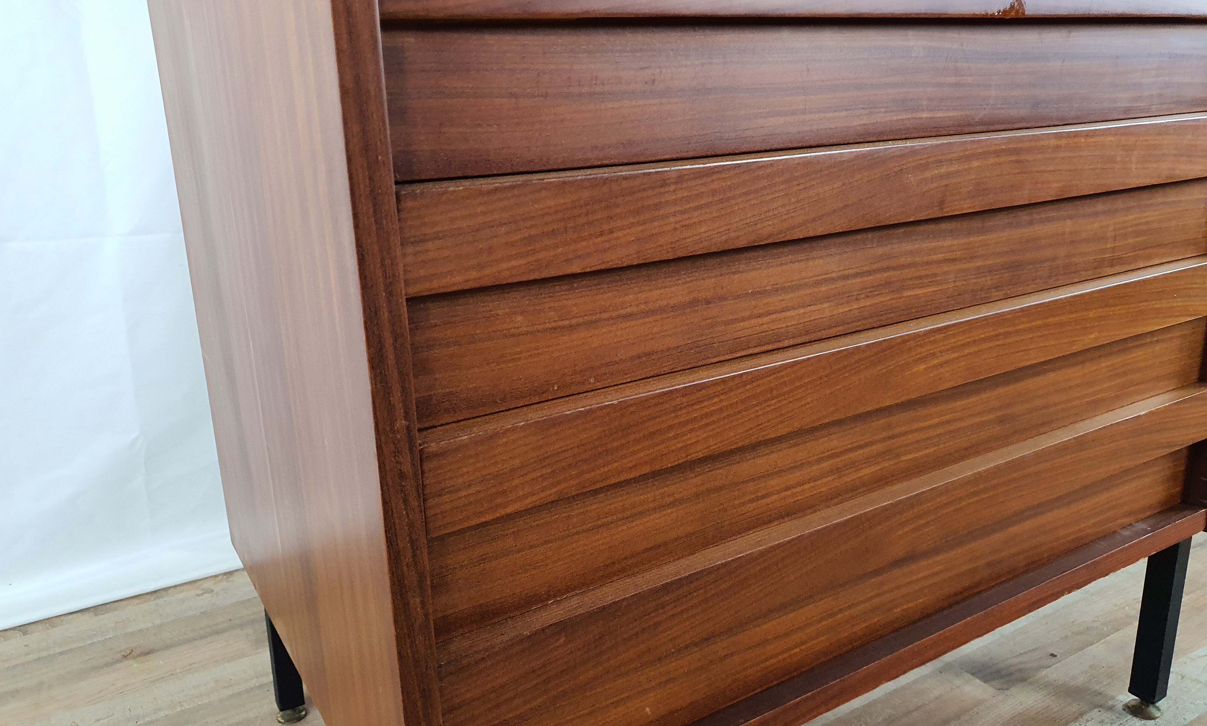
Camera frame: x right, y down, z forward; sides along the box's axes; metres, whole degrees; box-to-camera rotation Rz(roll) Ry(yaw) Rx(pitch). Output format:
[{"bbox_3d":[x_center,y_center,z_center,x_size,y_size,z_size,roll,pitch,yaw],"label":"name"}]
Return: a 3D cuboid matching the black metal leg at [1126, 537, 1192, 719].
[{"bbox_3d":[0.537,0.248,0.876,0.028,0.201,0.028,-11,18,-30],"label":"black metal leg"}]

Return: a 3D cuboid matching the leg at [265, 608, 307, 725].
[{"bbox_3d":[-0.322,0.267,0.904,0.028,0.201,0.028,-11,18,-30],"label":"leg"}]

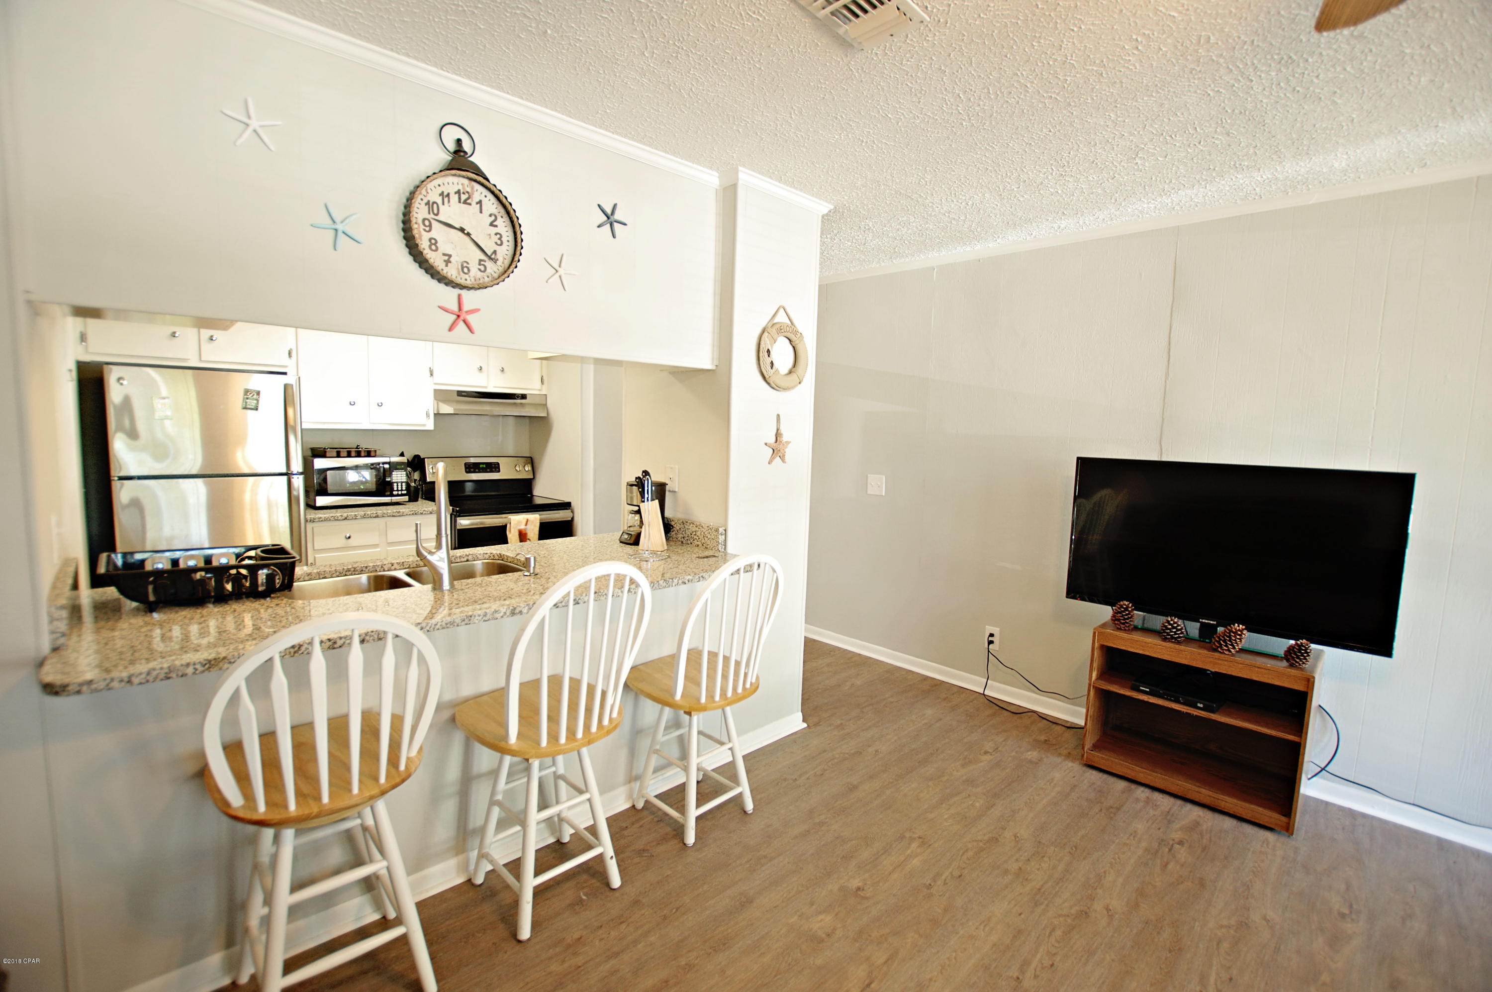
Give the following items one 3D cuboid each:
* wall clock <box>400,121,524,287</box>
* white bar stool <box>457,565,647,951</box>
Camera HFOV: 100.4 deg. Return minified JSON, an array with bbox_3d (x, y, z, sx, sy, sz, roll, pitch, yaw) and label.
[{"bbox_3d":[-0.831,-0.851,1.837,0.327,0.462,0.070,-5,9,-42],"label":"wall clock"},{"bbox_3d":[-0.554,0.695,1.856,0.500,1.080,0.420,7,9,41],"label":"white bar stool"}]

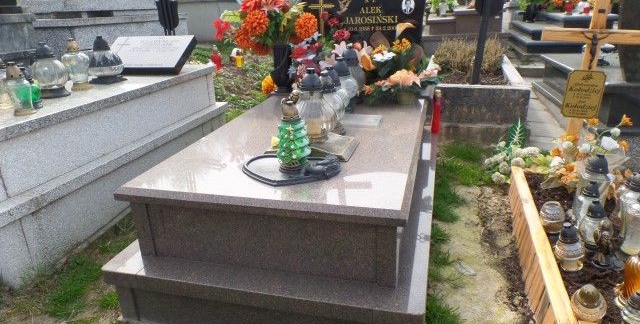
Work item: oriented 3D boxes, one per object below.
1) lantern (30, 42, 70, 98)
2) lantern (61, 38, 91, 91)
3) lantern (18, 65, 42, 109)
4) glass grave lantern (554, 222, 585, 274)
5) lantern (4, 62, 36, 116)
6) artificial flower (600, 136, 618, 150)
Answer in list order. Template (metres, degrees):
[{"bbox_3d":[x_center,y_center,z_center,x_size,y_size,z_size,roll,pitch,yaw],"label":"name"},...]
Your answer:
[{"bbox_3d":[-1.484,-0.505,2.327,0.181,0.285,0.181,3,22,15],"label":"lantern"},{"bbox_3d":[-1.417,-0.567,2.472,0.146,0.288,0.146,3,22,15],"label":"lantern"},{"bbox_3d":[-1.595,-0.408,2.326,0.129,0.214,0.129,3,22,15],"label":"lantern"},{"bbox_3d":[1.019,0.344,1.690,0.141,0.211,0.141,3,23,16],"label":"glass grave lantern"},{"bbox_3d":[-1.538,-0.373,2.165,0.125,0.259,0.125,3,22,15],"label":"lantern"},{"bbox_3d":[1.876,-0.120,2.755,0.115,0.090,0.105,3,22,15],"label":"artificial flower"}]

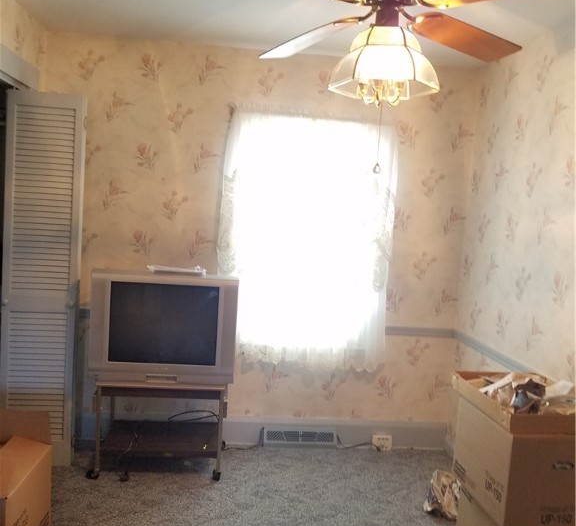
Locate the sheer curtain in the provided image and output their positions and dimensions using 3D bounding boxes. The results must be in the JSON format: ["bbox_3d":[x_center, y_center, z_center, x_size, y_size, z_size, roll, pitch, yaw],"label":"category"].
[{"bbox_3d":[0.117,-0.127,3.506,1.070,1.580,0.100,3,5,-6],"label":"sheer curtain"}]

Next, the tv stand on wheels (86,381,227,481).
[{"bbox_3d":[-0.702,0.875,3.276,0.690,0.540,0.460,3,5,-6],"label":"tv stand on wheels"}]

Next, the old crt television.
[{"bbox_3d":[-0.662,0.318,3.208,0.740,0.555,0.480,3,5,-6],"label":"old crt television"}]

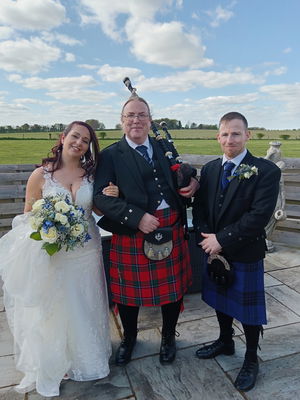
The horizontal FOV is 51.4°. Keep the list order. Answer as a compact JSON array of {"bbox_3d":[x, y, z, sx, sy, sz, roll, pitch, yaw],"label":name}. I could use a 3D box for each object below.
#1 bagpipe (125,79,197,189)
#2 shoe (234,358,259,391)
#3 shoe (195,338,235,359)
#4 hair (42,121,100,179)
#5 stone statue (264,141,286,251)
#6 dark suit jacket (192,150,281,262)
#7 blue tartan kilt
[{"bbox_3d":[0.060,-0.428,2.025,0.470,0.760,0.420,1,12,5],"label":"bagpipe"},{"bbox_3d":[0.645,1.132,2.076,0.110,0.110,0.285,6,14,26],"label":"shoe"},{"bbox_3d":[0.480,1.085,2.281,0.285,0.115,0.105,-2,12,-10],"label":"shoe"},{"bbox_3d":[-0.490,-0.304,1.950,0.360,0.380,0.260,-1,12,-5],"label":"hair"},{"bbox_3d":[1.650,-0.031,4.209,0.420,1.480,0.380,3,13,15],"label":"stone statue"},{"bbox_3d":[0.535,0.044,1.974,0.530,0.720,0.340,9,15,37],"label":"dark suit jacket"},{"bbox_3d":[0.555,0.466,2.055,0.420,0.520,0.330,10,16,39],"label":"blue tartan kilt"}]

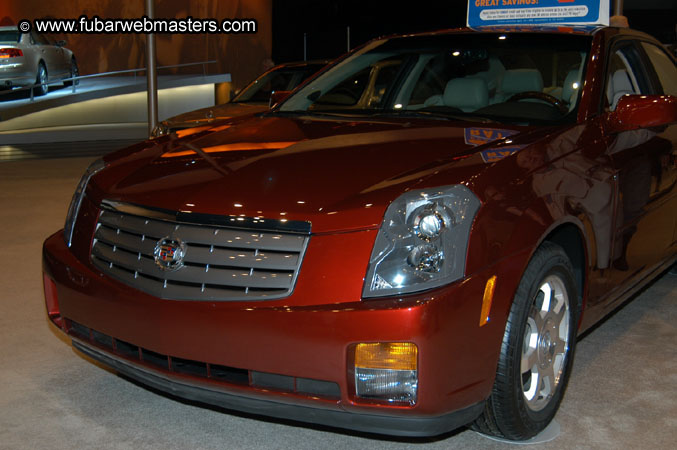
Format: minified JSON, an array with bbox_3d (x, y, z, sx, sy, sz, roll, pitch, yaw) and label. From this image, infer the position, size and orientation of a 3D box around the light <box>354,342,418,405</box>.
[{"bbox_3d":[0.129,0.382,2.242,0.160,0.150,0.090,5,11,26],"label":"light"}]

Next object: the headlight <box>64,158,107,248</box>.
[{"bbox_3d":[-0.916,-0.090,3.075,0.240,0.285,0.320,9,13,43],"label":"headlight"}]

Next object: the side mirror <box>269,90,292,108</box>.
[{"bbox_3d":[-0.320,-0.606,4.282,0.220,0.140,0.140,6,11,34],"label":"side mirror"}]

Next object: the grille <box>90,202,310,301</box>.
[{"bbox_3d":[-0.470,0.084,2.508,0.860,0.255,0.160,6,11,34],"label":"grille"}]

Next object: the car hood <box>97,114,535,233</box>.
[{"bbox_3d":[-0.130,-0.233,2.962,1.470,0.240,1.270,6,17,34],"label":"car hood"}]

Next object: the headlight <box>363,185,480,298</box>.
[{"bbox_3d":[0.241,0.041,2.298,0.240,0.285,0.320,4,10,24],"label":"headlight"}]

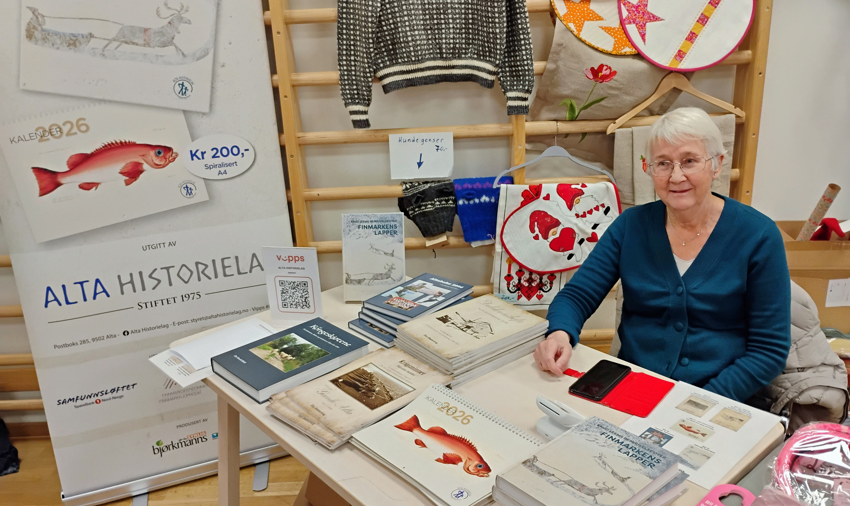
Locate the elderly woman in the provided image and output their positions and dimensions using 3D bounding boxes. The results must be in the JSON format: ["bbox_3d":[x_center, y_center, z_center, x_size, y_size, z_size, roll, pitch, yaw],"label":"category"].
[{"bbox_3d":[0.490,0.339,1.538,0.510,1.270,0.620,11,24,36],"label":"elderly woman"}]

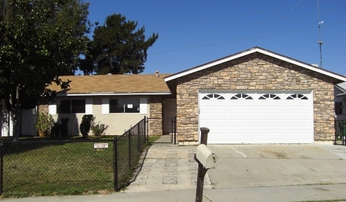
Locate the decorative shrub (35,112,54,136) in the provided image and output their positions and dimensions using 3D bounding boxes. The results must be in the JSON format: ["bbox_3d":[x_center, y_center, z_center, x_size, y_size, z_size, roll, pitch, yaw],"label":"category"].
[{"bbox_3d":[-6.543,1.174,19.400,1.000,1.250,0.950,-1,0,0],"label":"decorative shrub"}]

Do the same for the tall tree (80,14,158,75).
[{"bbox_3d":[-5.162,-3.220,36.000,7.600,10.200,7.200,-1,0,0],"label":"tall tree"}]

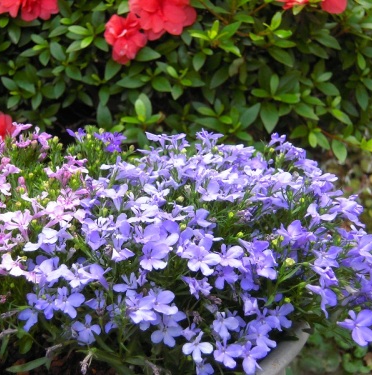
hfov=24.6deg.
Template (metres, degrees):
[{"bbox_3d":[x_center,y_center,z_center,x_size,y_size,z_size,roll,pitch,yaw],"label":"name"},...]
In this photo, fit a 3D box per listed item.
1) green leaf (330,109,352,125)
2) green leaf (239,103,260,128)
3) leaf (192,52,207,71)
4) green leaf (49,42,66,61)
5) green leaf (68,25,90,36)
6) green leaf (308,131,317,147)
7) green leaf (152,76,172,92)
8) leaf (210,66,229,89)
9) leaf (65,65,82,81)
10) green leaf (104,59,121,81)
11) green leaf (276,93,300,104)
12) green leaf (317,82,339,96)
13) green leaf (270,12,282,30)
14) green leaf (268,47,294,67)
[{"bbox_3d":[0.179,-0.081,0.980,0.030,0.006,0.011,39,67,20],"label":"green leaf"},{"bbox_3d":[0.079,-0.088,1.040,0.017,0.007,0.040,36,80,14],"label":"green leaf"},{"bbox_3d":[0.018,-0.150,1.020,0.014,0.006,0.028,17,61,9],"label":"leaf"},{"bbox_3d":[-0.150,-0.160,1.000,0.014,0.006,0.034,-34,65,-18],"label":"green leaf"},{"bbox_3d":[-0.123,-0.179,0.980,0.026,0.006,0.012,20,62,11],"label":"green leaf"},{"bbox_3d":[0.153,-0.058,1.030,0.010,0.007,0.023,-3,60,-1],"label":"green leaf"},{"bbox_3d":[-0.027,-0.118,0.980,0.030,0.006,0.018,37,59,23],"label":"green leaf"},{"bbox_3d":[0.043,-0.137,1.060,0.016,0.007,0.037,35,74,19],"label":"leaf"},{"bbox_3d":[-0.132,-0.135,1.000,0.016,0.006,0.030,-40,67,-20],"label":"leaf"},{"bbox_3d":[-0.091,-0.144,1.040,0.017,0.032,0.007,29,-10,12],"label":"green leaf"},{"bbox_3d":[0.123,-0.109,1.030,0.032,0.007,0.012,-4,53,10],"label":"green leaf"},{"bbox_3d":[0.166,-0.114,1.000,0.029,0.006,0.013,33,65,17],"label":"green leaf"},{"bbox_3d":[0.104,-0.191,0.980,0.011,0.006,0.029,24,63,13],"label":"green leaf"},{"bbox_3d":[0.115,-0.157,1.030,0.040,0.007,0.018,38,66,15],"label":"green leaf"}]

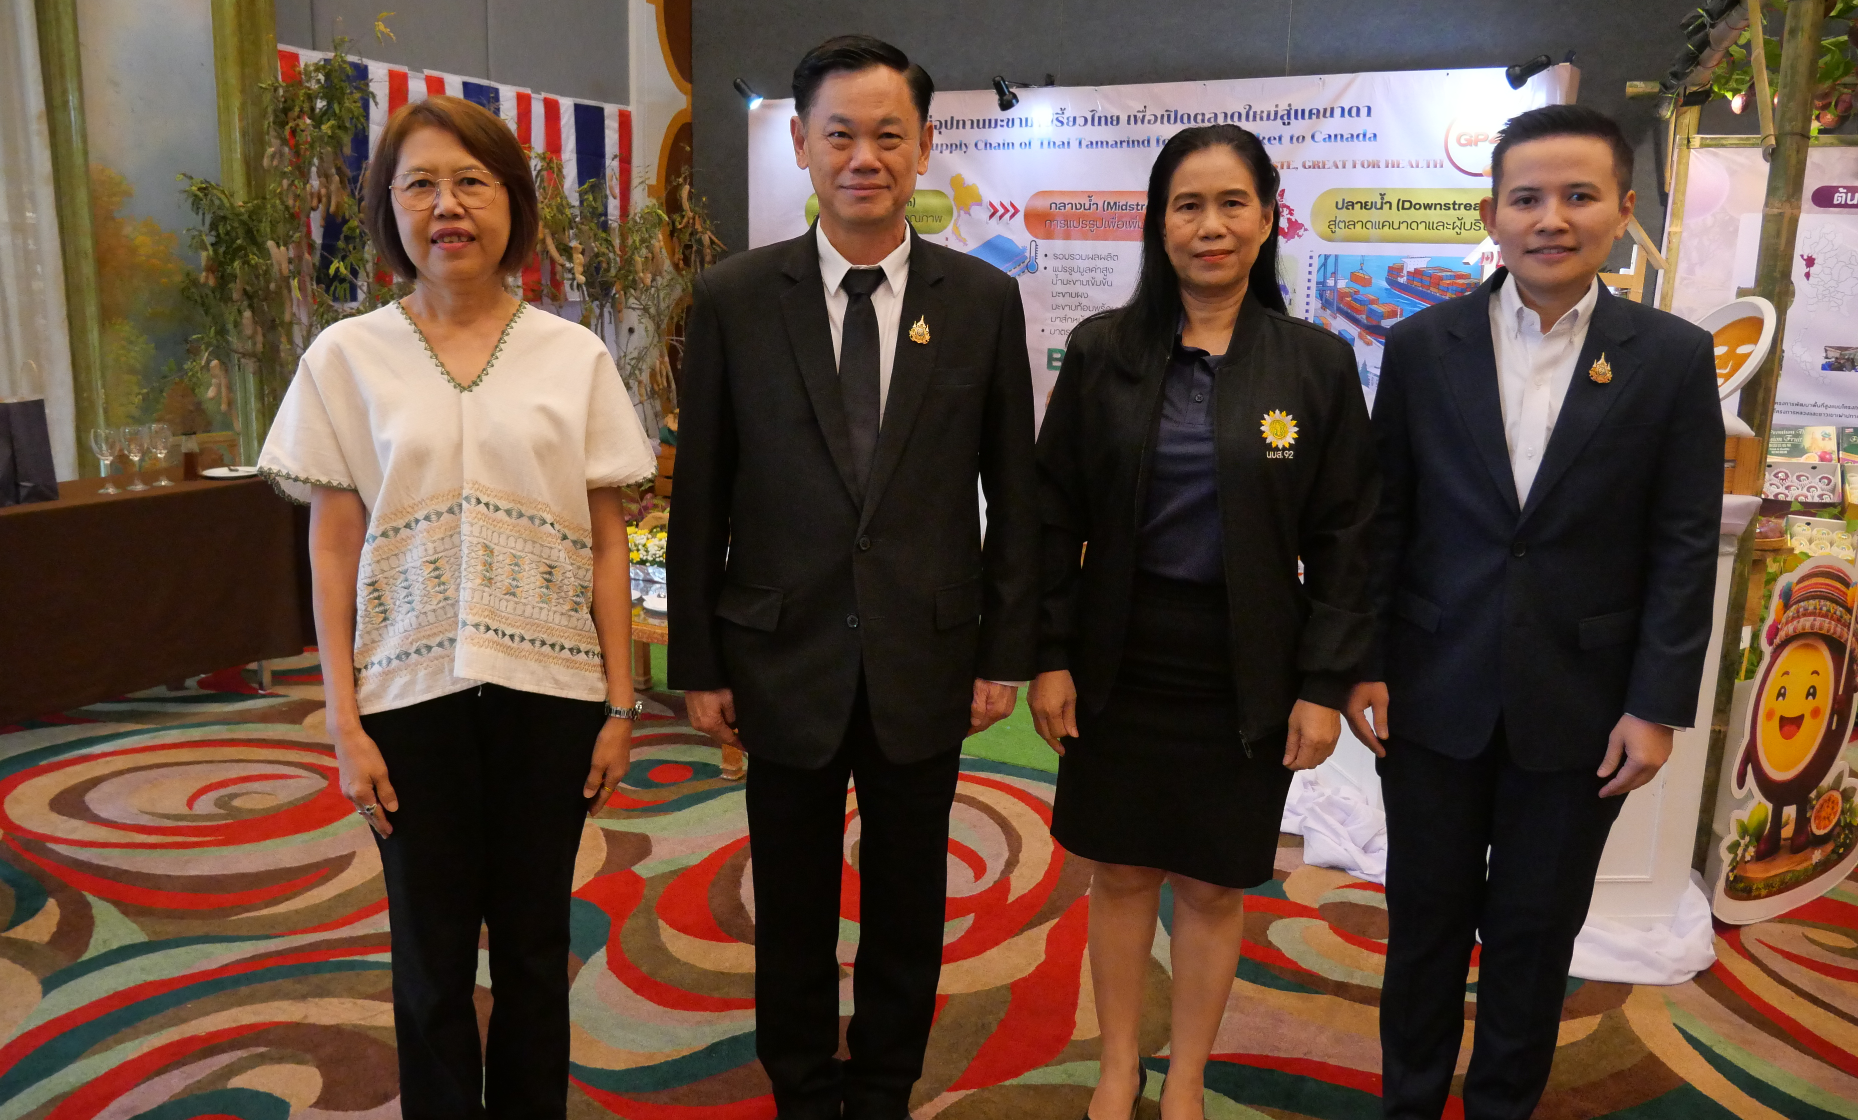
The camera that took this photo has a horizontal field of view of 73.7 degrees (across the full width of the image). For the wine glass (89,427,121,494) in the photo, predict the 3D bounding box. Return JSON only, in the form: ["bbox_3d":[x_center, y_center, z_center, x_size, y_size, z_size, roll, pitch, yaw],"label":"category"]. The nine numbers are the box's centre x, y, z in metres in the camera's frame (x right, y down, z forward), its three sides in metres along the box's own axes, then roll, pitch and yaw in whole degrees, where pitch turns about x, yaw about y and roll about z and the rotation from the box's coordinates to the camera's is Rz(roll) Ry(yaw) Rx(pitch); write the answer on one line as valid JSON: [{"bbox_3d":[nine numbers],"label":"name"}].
[{"bbox_3d":[-2.589,-0.312,3.900,0.079,0.206,0.079,1,9,0],"label":"wine glass"}]

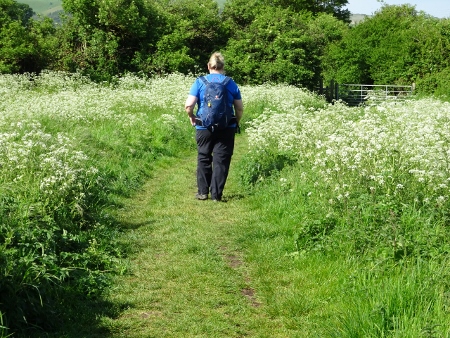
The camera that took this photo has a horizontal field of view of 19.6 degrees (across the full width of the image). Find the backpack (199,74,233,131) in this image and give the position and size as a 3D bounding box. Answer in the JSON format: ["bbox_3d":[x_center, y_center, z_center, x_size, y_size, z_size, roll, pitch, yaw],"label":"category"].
[{"bbox_3d":[-0.096,-0.717,14.300,0.380,0.590,0.310,0,5,6],"label":"backpack"}]

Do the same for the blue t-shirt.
[{"bbox_3d":[-0.104,-0.752,14.500,0.560,0.630,0.350,0,5,6],"label":"blue t-shirt"}]

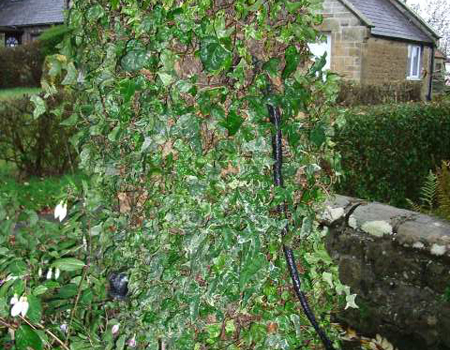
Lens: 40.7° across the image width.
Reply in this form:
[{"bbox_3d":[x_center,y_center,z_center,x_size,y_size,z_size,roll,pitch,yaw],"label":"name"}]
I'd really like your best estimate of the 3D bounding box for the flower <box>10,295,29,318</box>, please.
[{"bbox_3d":[-0.457,0.293,1.350,0.039,0.048,0.037,2,8,3],"label":"flower"}]

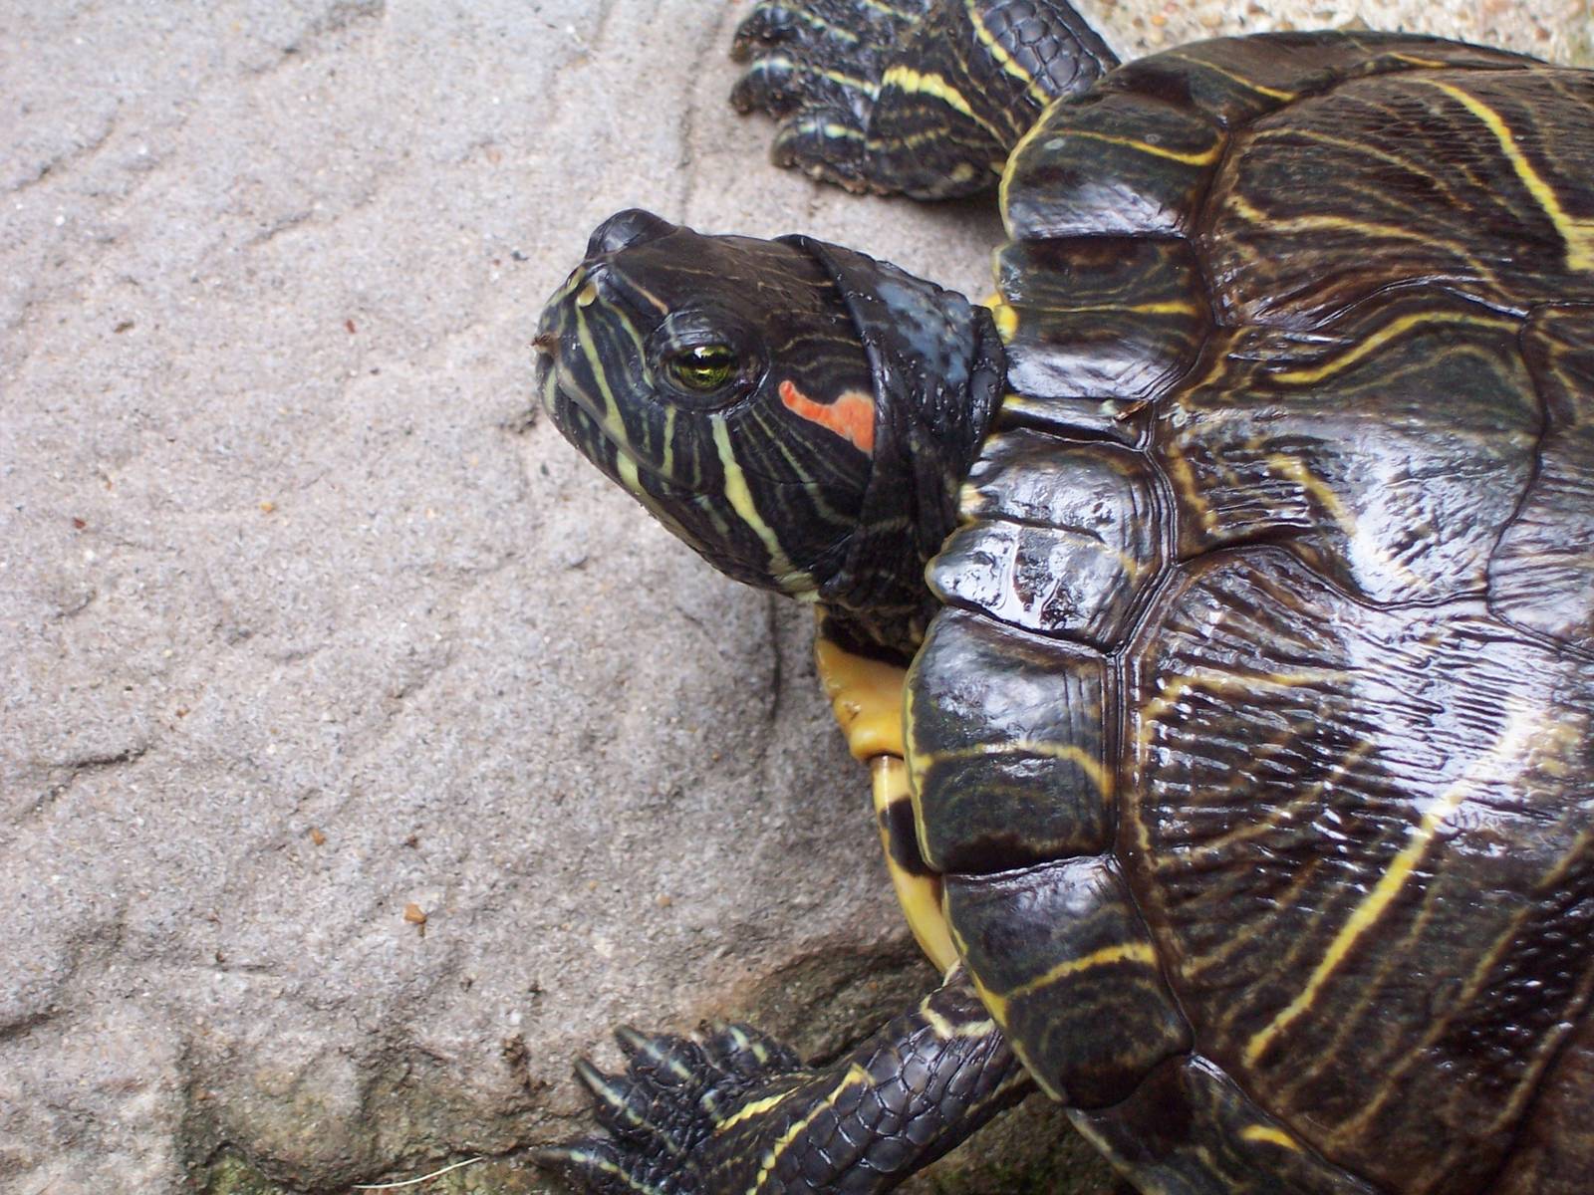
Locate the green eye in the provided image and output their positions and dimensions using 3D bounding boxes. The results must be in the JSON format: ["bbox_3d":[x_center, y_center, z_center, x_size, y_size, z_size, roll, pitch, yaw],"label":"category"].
[{"bbox_3d":[-0.011,-0.027,0.652,0.008,0.005,0.005,3,19,-1],"label":"green eye"}]

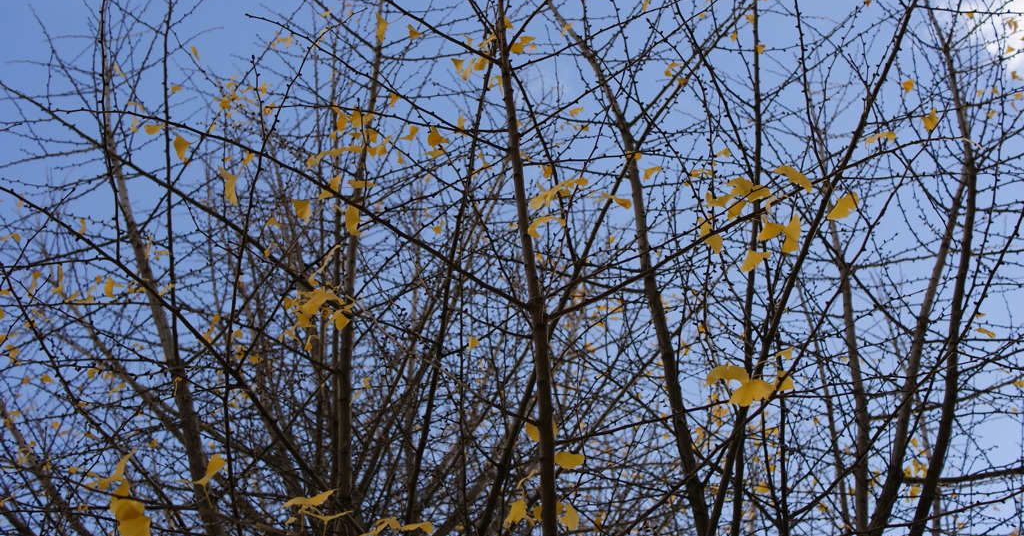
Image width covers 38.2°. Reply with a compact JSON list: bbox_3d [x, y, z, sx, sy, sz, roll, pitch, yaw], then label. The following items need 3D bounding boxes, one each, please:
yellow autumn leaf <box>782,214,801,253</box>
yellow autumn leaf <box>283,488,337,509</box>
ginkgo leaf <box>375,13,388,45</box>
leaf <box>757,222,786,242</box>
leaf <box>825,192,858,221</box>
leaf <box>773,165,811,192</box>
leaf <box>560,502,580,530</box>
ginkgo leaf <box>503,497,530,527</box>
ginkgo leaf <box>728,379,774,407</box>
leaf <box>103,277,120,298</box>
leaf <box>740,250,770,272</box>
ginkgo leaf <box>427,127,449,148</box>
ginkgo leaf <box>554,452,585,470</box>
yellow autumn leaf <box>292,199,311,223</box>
[{"bbox_3d":[0.501,-0.062,2.650,0.030,0.070,0.025,12,4,10],"label":"yellow autumn leaf"},{"bbox_3d":[-0.288,0.327,2.100,0.077,0.023,0.040,3,-25,-7],"label":"yellow autumn leaf"},{"bbox_3d":[-0.274,-0.502,3.100,0.029,0.060,0.030,3,-25,-5],"label":"ginkgo leaf"},{"bbox_3d":[0.465,-0.065,2.650,0.054,0.030,0.025,-15,-1,10],"label":"leaf"},{"bbox_3d":[0.581,-0.108,2.600,0.067,0.037,0.022,-40,-6,11],"label":"leaf"},{"bbox_3d":[0.465,-0.148,2.450,0.060,0.032,0.040,-5,-26,11],"label":"leaf"},{"bbox_3d":[0.119,0.502,3.000,0.041,0.057,0.025,0,-9,2],"label":"leaf"},{"bbox_3d":[0.009,0.479,2.900,0.055,0.059,0.025,0,-9,0],"label":"ginkgo leaf"},{"bbox_3d":[0.372,0.195,2.300,0.072,0.035,0.040,-4,-25,9],"label":"ginkgo leaf"},{"bbox_3d":[-0.948,0.046,3.500,0.043,0.040,0.035,7,-26,-15],"label":"leaf"},{"bbox_3d":[0.436,-0.013,2.650,0.059,0.032,0.022,-25,-4,9],"label":"leaf"},{"bbox_3d":[-0.166,-0.291,3.300,0.049,0.035,0.035,1,-25,-3],"label":"ginkgo leaf"},{"bbox_3d":[0.113,0.378,2.900,0.059,0.027,0.040,-1,-25,2],"label":"ginkgo leaf"},{"bbox_3d":[-0.484,-0.132,3.400,0.041,0.044,0.030,4,-25,-8],"label":"yellow autumn leaf"}]

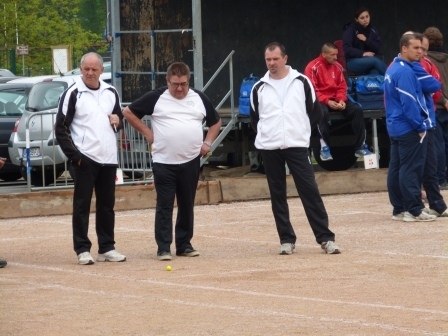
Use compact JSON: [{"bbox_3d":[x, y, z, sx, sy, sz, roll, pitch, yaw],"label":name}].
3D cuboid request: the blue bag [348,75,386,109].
[{"bbox_3d":[1.732,-0.911,32.200,0.500,0.400,0.300,-2,3,-6],"label":"blue bag"}]

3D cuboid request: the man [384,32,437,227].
[{"bbox_3d":[1.792,-0.387,25.850,0.450,1.760,0.500,-1,3,10],"label":"man"}]

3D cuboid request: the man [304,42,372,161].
[{"bbox_3d":[1.329,-0.772,31.400,0.580,1.360,0.700,-3,3,-20],"label":"man"}]

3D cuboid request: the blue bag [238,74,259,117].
[{"bbox_3d":[0.317,-0.852,31.800,0.290,0.470,0.300,-1,3,6],"label":"blue bag"}]

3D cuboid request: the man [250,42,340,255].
[{"bbox_3d":[0.600,-0.162,22.400,0.710,1.730,0.380,-2,3,3],"label":"man"}]

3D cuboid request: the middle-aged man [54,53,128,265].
[{"bbox_3d":[-1.103,-0.079,22.350,0.540,1.720,0.370,-3,3,-16],"label":"middle-aged man"}]

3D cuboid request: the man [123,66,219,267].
[{"bbox_3d":[-0.424,-0.053,22.250,0.790,1.600,0.420,-2,3,-7],"label":"man"}]

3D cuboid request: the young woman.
[{"bbox_3d":[1.751,-1.336,33.000,0.460,1.220,0.680,-4,4,-38],"label":"young woman"}]

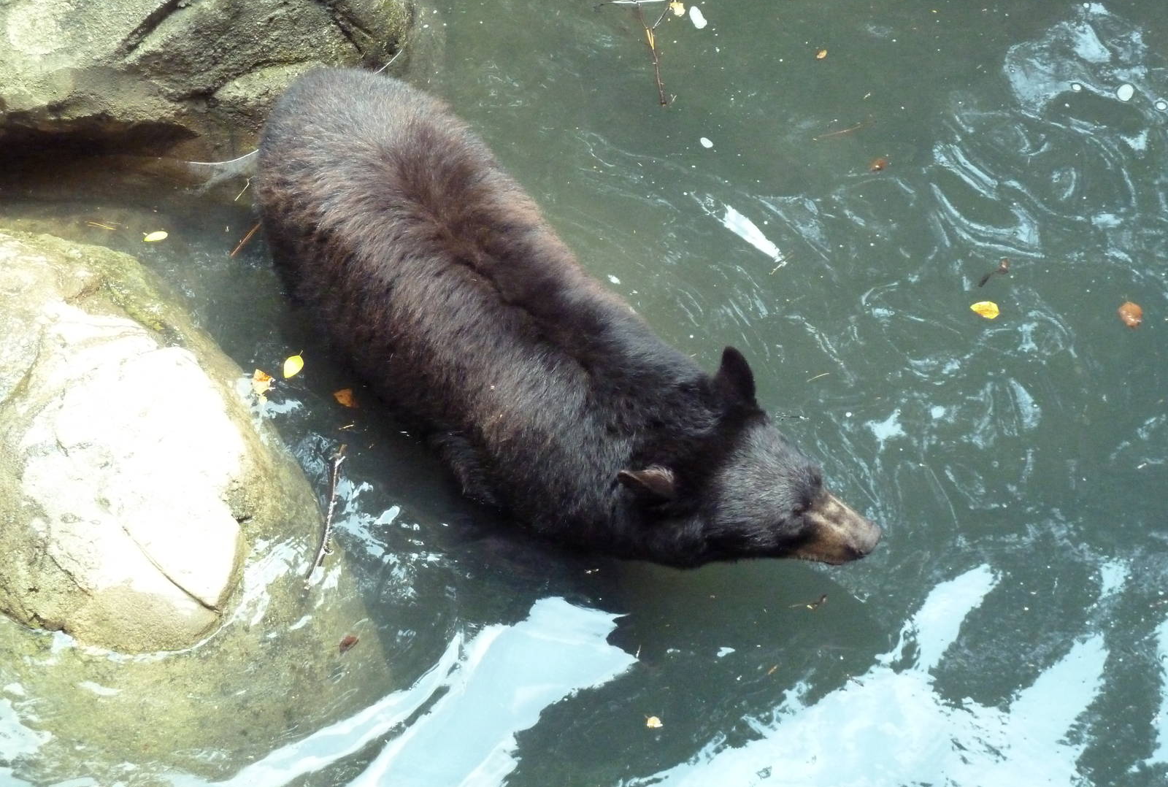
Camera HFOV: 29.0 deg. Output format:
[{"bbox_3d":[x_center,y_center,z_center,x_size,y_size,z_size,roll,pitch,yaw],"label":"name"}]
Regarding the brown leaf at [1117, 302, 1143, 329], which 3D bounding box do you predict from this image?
[{"bbox_3d":[1.143,-0.164,4.723,0.048,0.015,0.072,-2,48,-2],"label":"brown leaf"}]

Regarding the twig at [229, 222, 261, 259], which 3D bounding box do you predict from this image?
[{"bbox_3d":[-0.730,-0.332,4.874,0.008,0.008,0.121,21,51,18],"label":"twig"}]

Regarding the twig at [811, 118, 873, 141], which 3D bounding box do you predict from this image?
[{"bbox_3d":[0.586,-0.594,5.110,0.160,0.006,0.015,-21,51,-18],"label":"twig"}]

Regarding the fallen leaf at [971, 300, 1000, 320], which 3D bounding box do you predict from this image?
[{"bbox_3d":[0.841,-0.176,4.734,0.062,0.012,0.048,11,49,10],"label":"fallen leaf"}]

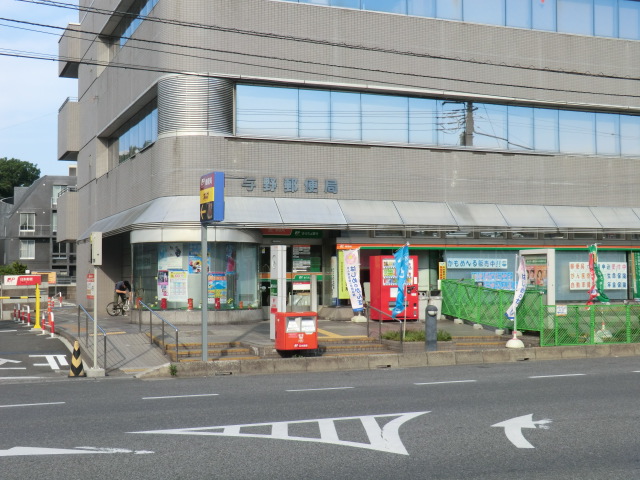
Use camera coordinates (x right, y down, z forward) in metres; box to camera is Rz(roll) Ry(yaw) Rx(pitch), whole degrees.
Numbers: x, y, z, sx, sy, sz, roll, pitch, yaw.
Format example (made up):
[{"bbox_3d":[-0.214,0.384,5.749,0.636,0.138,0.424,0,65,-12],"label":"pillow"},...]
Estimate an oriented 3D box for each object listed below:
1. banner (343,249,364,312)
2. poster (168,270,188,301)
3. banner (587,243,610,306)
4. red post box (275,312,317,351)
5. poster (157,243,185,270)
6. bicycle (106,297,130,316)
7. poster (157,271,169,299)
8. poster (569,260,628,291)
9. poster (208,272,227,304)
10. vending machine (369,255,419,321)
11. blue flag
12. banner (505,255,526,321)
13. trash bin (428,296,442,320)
[{"bbox_3d":[0.931,1.119,24.000,0.550,1.760,0.200,0,-2,-14],"label":"banner"},{"bbox_3d":[-3.779,1.221,23.210,0.570,0.840,0.030,-1,-2,6],"label":"poster"},{"bbox_3d":[7.692,0.980,24.000,0.620,1.700,0.250,0,-2,-9],"label":"banner"},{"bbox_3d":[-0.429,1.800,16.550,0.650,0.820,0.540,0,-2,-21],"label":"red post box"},{"bbox_3d":[-3.972,0.441,23.242,0.740,0.730,0.030,-1,-2,13],"label":"poster"},{"bbox_3d":[-6.956,2.283,31.000,1.450,0.880,0.500,0,-2,-12],"label":"bicycle"},{"bbox_3d":[-4.227,1.202,23.324,0.340,0.790,0.030,-1,-2,22],"label":"poster"},{"bbox_3d":[9.203,1.201,28.684,2.310,0.900,0.040,0,-2,-21],"label":"poster"},{"bbox_3d":[-2.763,1.308,23.428,0.580,0.840,0.030,1,-2,-30],"label":"poster"},{"bbox_3d":[2.125,1.385,24.790,1.150,1.830,0.745,0,-2,-21],"label":"vending machine"},{"bbox_3d":[1.819,0.926,19.400,0.450,1.620,0.220,0,-2,0],"label":"blue flag"},{"bbox_3d":[4.184,1.017,18.600,0.400,1.400,0.240,0,-2,-14],"label":"banner"},{"bbox_3d":[3.294,1.901,25.005,0.360,0.800,0.340,0,-2,-21],"label":"trash bin"}]

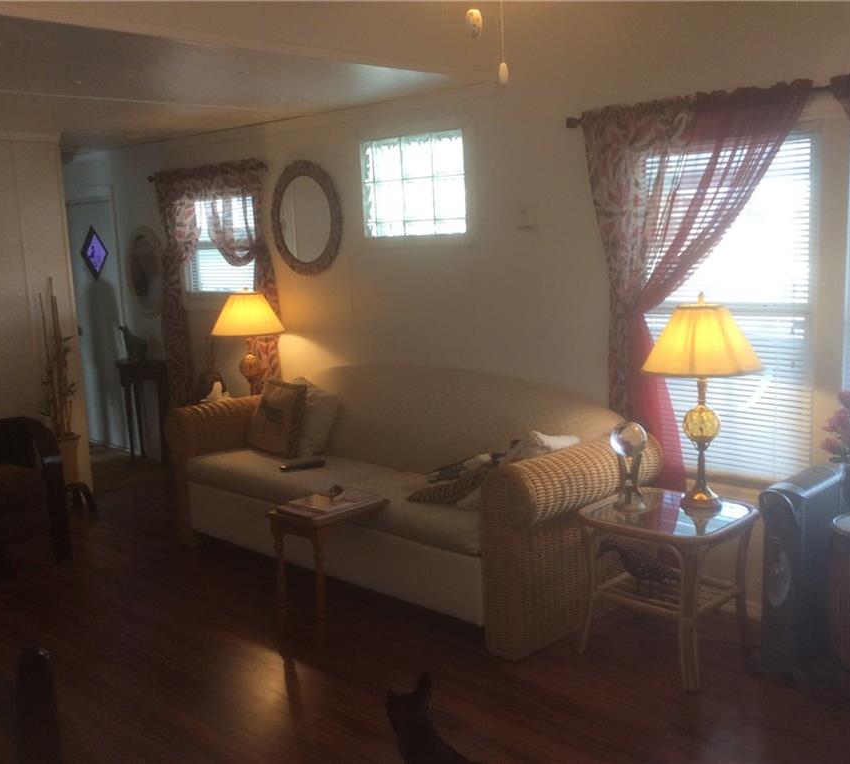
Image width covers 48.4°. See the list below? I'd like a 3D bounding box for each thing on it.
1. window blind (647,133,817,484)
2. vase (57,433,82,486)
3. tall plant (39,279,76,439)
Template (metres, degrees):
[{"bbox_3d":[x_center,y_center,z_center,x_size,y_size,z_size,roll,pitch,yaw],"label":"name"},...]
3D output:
[{"bbox_3d":[1.102,-0.247,3.497,0.650,1.241,0.051,6,12,44],"label":"window blind"},{"bbox_3d":[-2.008,0.438,5.344,0.130,0.300,0.130,6,12,44],"label":"vase"},{"bbox_3d":[-2.070,-0.127,5.322,0.200,0.890,0.200,6,12,44],"label":"tall plant"}]

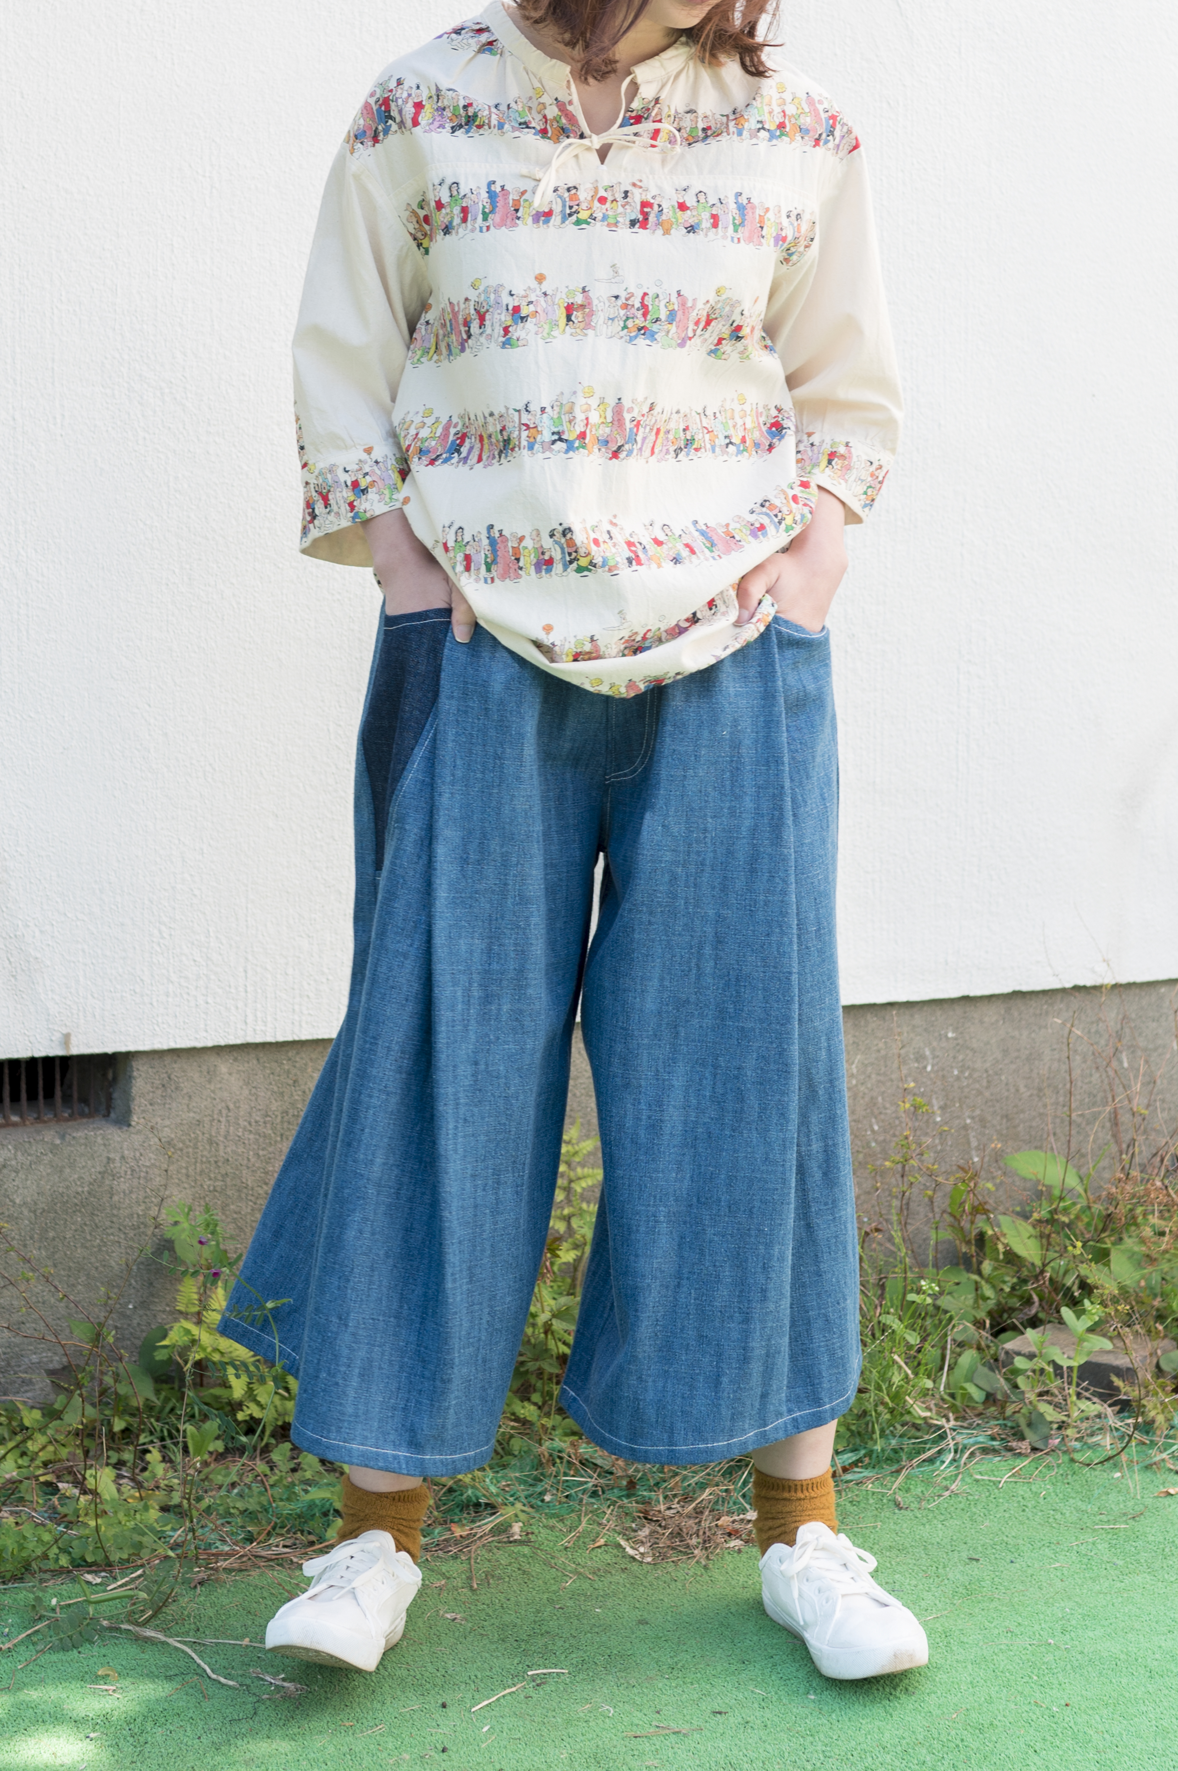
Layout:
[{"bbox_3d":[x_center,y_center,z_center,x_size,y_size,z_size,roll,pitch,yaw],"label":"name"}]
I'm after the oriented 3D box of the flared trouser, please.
[{"bbox_3d":[-0.056,0.097,1.538,0.585,0.780,0.360,0,3,0],"label":"flared trouser"}]

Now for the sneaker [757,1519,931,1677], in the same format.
[{"bbox_3d":[0.222,0.629,1.550,0.100,0.112,0.247,-1,3,-14],"label":"sneaker"}]

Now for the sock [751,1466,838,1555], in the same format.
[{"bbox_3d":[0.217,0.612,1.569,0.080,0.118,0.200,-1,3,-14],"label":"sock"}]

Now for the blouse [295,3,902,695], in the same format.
[{"bbox_3d":[0.007,-0.455,1.466,0.530,0.590,0.300,0,3,0],"label":"blouse"}]

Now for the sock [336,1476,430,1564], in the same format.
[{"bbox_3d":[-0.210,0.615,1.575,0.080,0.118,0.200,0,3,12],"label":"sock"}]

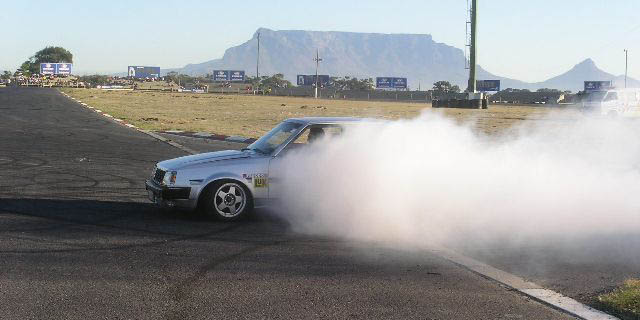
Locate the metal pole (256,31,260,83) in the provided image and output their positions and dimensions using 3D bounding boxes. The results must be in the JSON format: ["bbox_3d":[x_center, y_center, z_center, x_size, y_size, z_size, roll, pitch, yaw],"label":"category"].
[{"bbox_3d":[-10.305,-16.225,185.343,0.300,10.100,0.300,1,4,0],"label":"metal pole"}]

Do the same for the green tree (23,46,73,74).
[{"bbox_3d":[-58.047,-19.936,235.279,10.200,8.240,9.500,1,4,0],"label":"green tree"}]

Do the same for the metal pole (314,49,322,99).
[{"bbox_3d":[-0.334,-10.959,140.212,1.000,6.240,0.300,1,4,0],"label":"metal pole"}]

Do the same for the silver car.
[{"bbox_3d":[-0.022,0.069,14.428,4.300,1.320,1.640,1,4,-14],"label":"silver car"}]

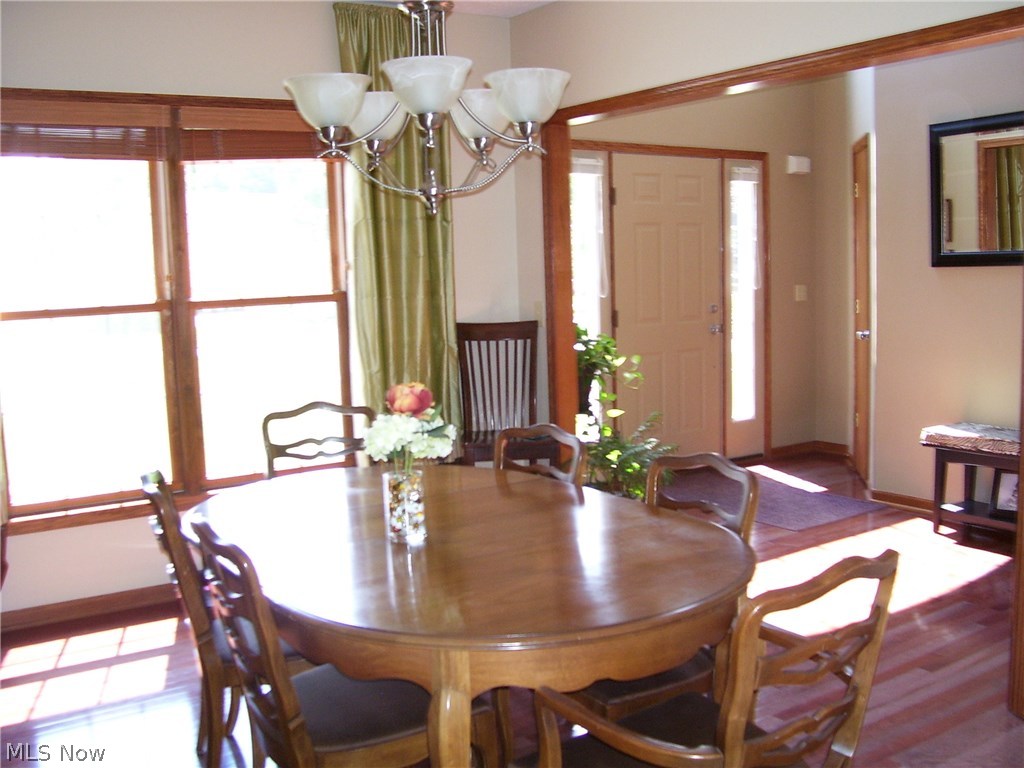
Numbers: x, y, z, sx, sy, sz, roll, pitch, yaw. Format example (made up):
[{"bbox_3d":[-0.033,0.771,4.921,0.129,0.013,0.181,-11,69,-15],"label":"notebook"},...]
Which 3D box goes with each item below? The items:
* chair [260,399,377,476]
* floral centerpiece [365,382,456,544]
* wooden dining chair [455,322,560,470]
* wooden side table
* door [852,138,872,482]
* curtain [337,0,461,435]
[{"bbox_3d":[-0.634,0.542,3.635,0.510,0.910,0.540,-4,7,-18],"label":"chair"},{"bbox_3d":[-0.257,0.187,2.430,0.220,0.381,0.220,-2,7,-4],"label":"floral centerpiece"},{"bbox_3d":[-0.025,0.260,5.018,0.460,1.100,0.500,-2,7,1],"label":"wooden dining chair"},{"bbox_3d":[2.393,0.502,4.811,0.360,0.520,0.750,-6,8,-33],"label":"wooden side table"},{"bbox_3d":[2.152,-0.426,6.215,0.050,2.050,0.700,0,7,12],"label":"door"},{"bbox_3d":[-0.521,-0.669,4.789,0.560,2.150,0.120,-6,8,-33],"label":"curtain"}]

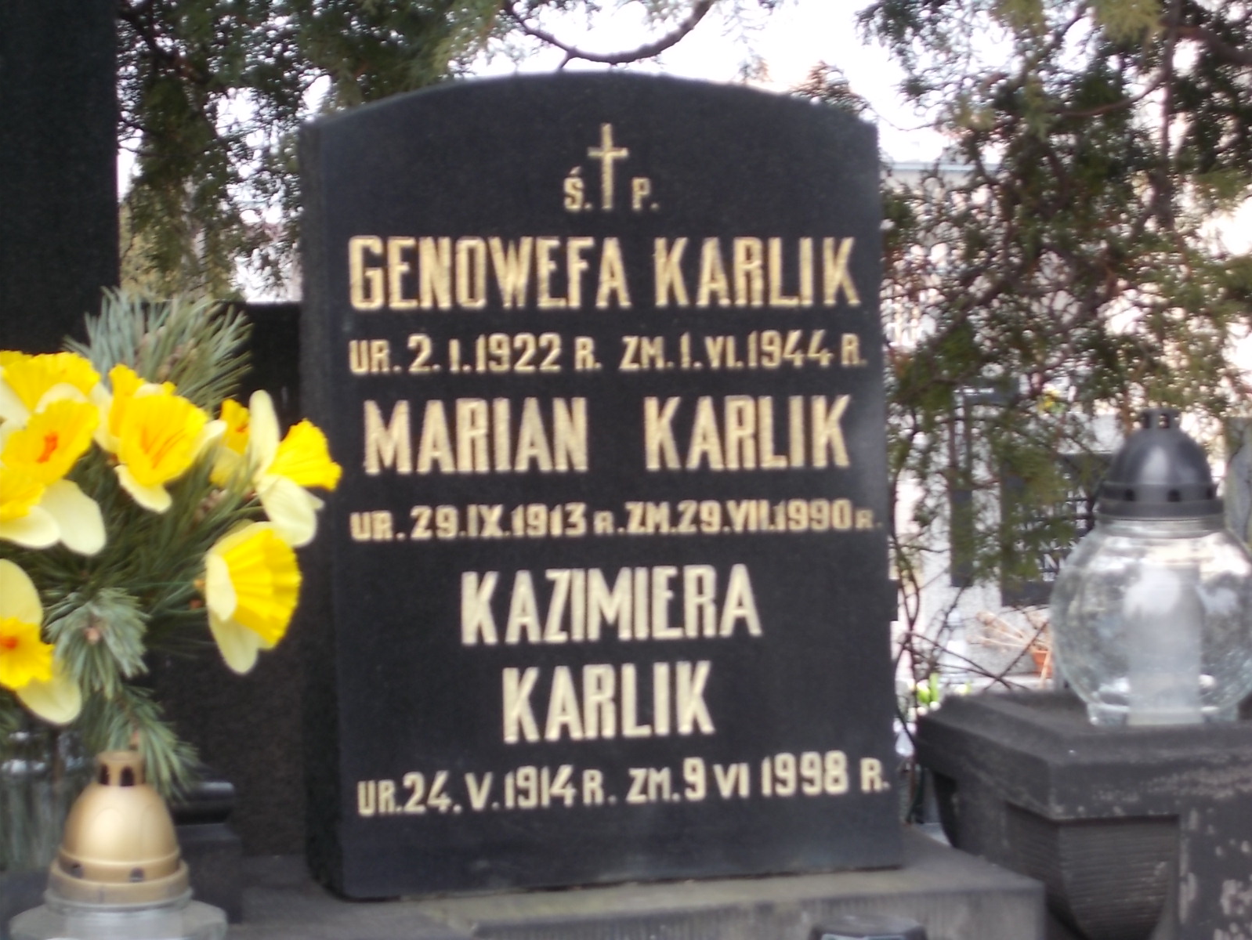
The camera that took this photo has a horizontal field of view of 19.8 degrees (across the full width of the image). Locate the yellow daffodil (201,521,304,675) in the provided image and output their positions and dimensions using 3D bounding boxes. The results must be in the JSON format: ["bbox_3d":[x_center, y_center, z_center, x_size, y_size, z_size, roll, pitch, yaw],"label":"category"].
[{"bbox_3d":[-0.229,0.079,2.200,0.058,0.093,0.092,4,5,-20],"label":"yellow daffodil"}]

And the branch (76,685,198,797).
[{"bbox_3d":[-0.303,0.168,2.220,0.078,0.074,0.075,-1,7,0],"label":"branch"}]

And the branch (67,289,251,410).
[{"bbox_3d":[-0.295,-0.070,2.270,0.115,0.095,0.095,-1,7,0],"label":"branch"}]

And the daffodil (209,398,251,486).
[{"bbox_3d":[-0.243,-0.017,2.250,0.075,0.078,0.052,0,-21,6],"label":"daffodil"}]

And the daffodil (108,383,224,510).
[{"bbox_3d":[-0.282,-0.015,2.190,0.085,0.088,0.055,1,-8,15],"label":"daffodil"}]

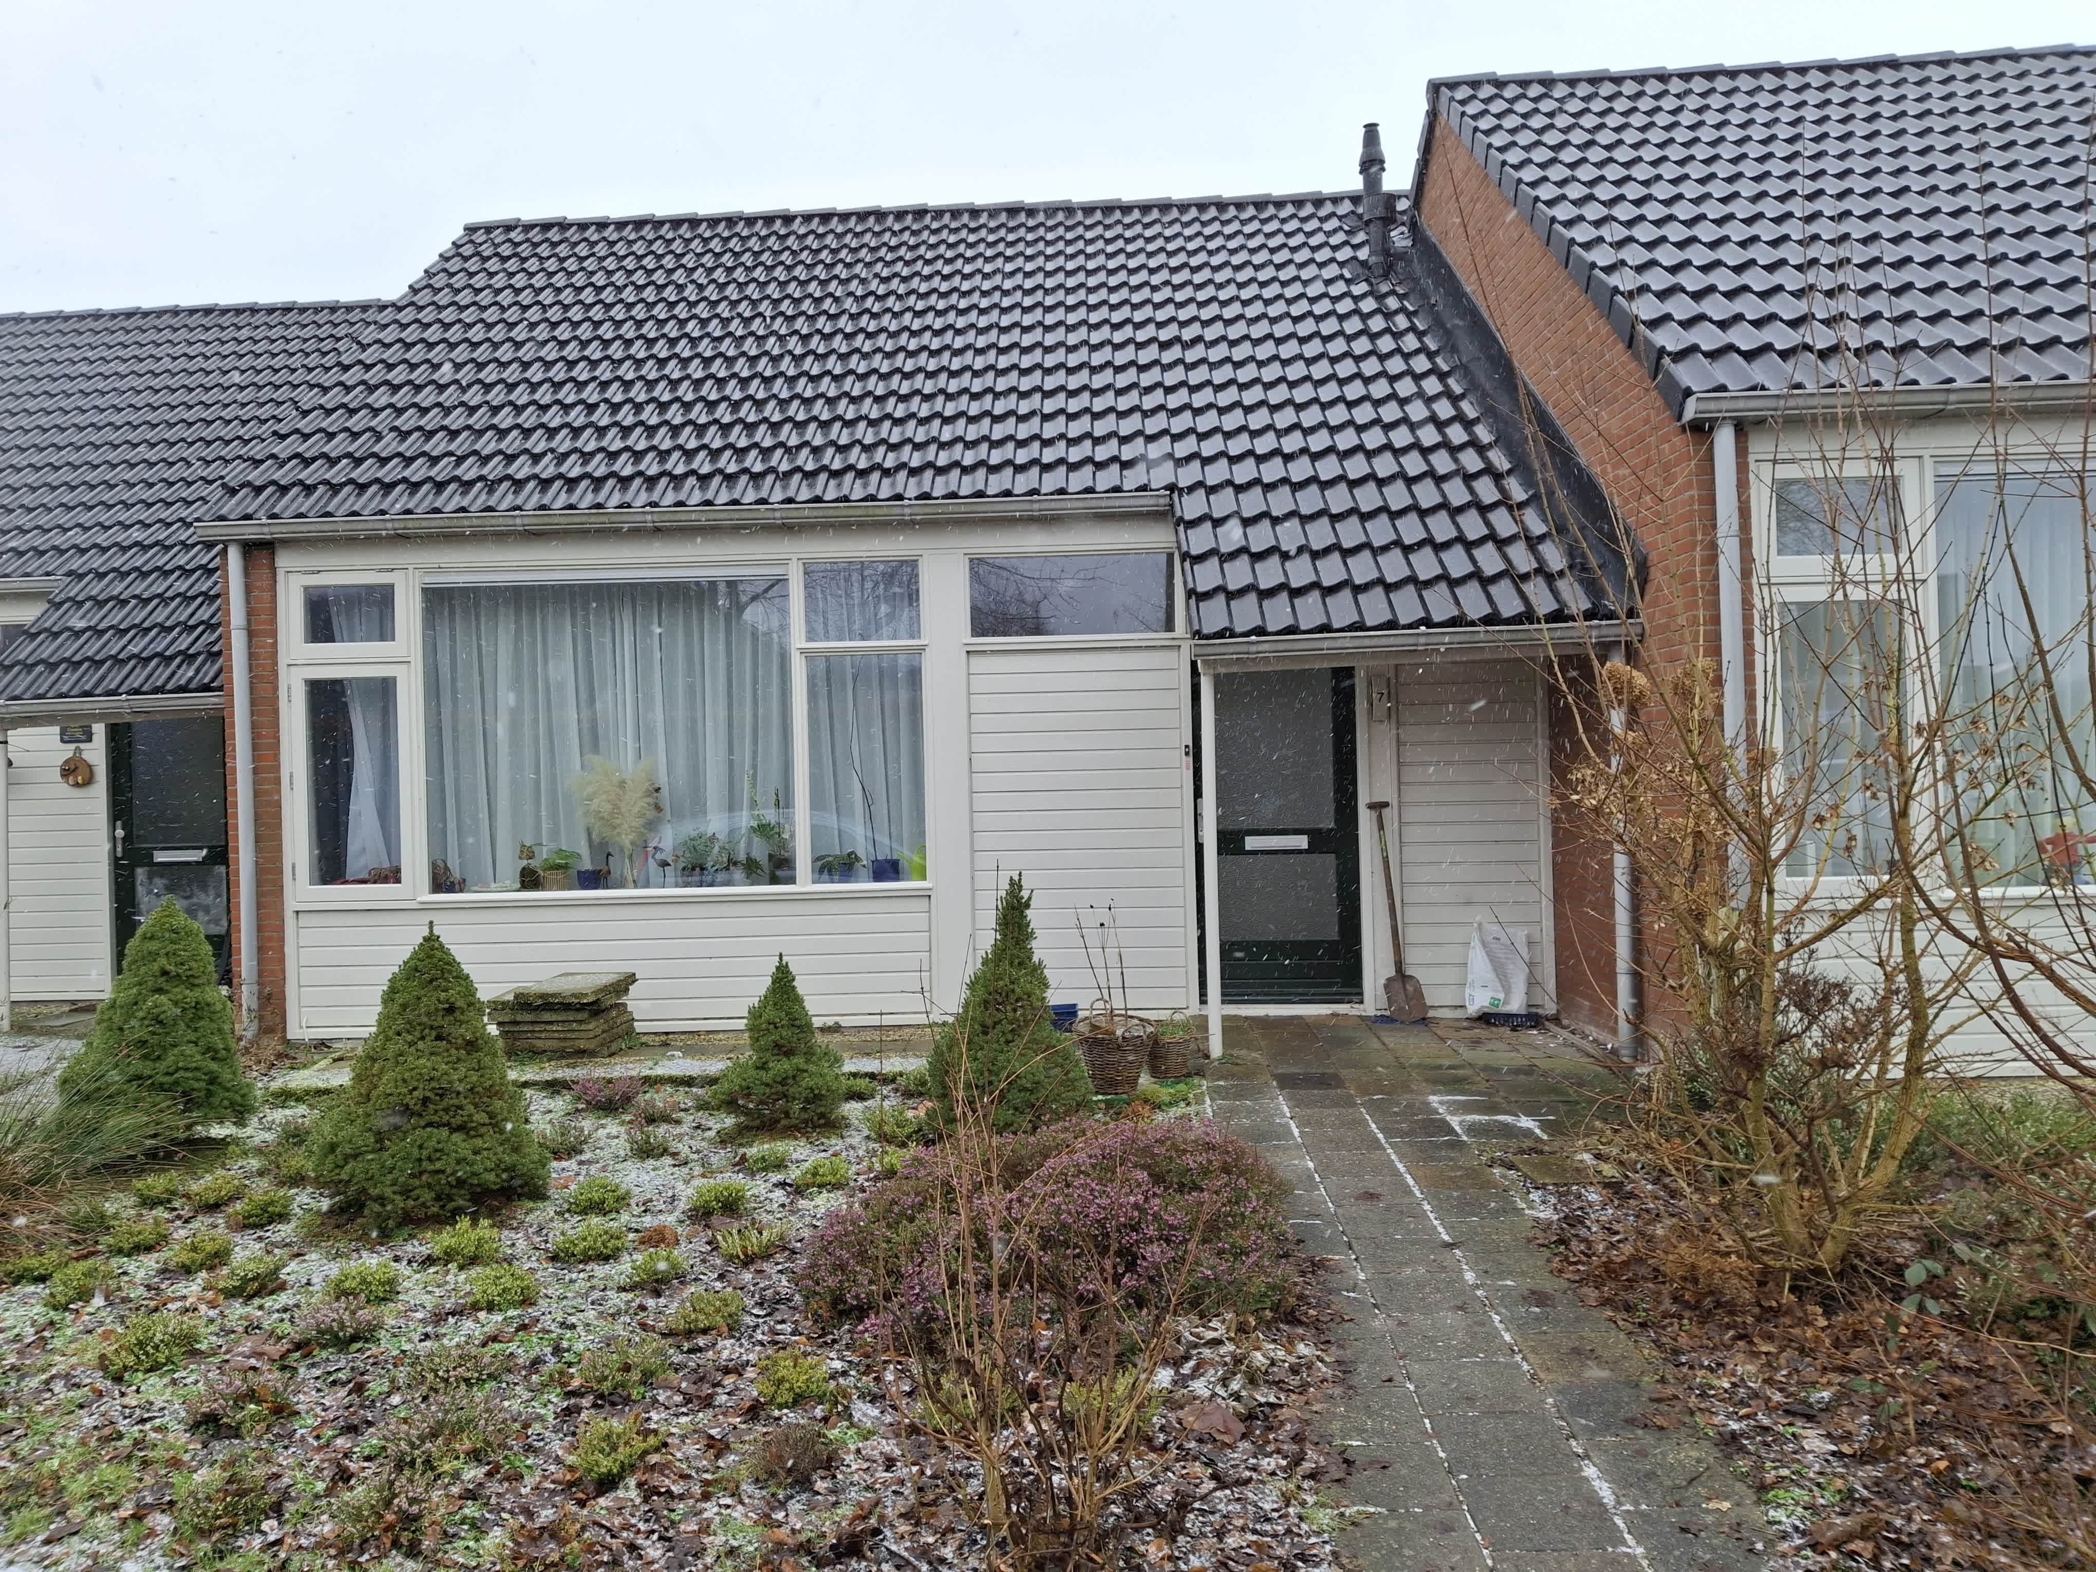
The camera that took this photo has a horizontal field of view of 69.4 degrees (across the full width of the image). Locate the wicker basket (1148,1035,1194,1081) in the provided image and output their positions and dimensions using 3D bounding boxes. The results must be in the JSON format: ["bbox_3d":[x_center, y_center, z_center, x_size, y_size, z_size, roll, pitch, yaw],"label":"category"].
[{"bbox_3d":[0.588,1.241,7.101,0.230,0.220,0.230,-1,1,3],"label":"wicker basket"}]

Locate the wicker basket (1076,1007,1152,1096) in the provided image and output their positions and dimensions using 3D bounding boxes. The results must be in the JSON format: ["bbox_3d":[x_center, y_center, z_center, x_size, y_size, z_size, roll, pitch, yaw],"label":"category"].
[{"bbox_3d":[0.308,1.203,6.885,0.350,0.340,0.350,-1,1,3],"label":"wicker basket"}]

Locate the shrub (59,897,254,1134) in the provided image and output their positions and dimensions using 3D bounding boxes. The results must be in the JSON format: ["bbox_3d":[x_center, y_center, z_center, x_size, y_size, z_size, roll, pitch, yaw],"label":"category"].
[{"bbox_3d":[-4.109,1.001,6.944,0.768,0.987,0.768,-1,1,3],"label":"shrub"}]

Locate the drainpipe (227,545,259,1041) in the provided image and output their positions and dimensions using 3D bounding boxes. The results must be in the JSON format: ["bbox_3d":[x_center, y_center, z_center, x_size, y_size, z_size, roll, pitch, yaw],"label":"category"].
[{"bbox_3d":[-4.408,0.039,8.296,0.082,2.721,0.082,-1,1,3],"label":"drainpipe"}]

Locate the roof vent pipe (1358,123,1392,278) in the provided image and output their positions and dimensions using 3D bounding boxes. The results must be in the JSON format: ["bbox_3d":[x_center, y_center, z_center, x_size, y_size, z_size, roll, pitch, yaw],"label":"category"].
[{"bbox_3d":[2.278,-4.077,10.527,0.190,1.054,0.190,-1,1,3],"label":"roof vent pipe"}]

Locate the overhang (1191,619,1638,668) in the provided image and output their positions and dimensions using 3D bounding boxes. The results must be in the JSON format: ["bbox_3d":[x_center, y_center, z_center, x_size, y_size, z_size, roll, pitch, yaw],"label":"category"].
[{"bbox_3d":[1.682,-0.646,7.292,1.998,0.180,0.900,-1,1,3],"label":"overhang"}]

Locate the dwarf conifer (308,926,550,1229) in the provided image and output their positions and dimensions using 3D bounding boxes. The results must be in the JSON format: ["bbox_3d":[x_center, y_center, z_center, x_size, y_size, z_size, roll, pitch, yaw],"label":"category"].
[{"bbox_3d":[-2.325,1.025,5.649,0.841,1.005,0.841,-1,1,3],"label":"dwarf conifer"}]

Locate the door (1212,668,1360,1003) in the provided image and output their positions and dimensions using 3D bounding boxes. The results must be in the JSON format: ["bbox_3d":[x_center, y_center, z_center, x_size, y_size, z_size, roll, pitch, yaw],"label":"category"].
[{"bbox_3d":[1.248,0.176,8.250,0.878,2.000,0.060,-1,1,3],"label":"door"}]

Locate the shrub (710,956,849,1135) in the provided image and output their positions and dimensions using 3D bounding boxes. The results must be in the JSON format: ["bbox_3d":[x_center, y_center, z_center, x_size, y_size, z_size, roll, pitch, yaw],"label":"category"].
[{"bbox_3d":[-1.172,1.084,6.540,0.599,0.705,0.599,-1,1,3],"label":"shrub"}]

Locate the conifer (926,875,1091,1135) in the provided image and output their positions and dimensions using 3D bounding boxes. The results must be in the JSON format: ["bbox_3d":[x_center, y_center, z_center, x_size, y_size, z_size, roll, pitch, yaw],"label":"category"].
[{"bbox_3d":[-0.176,0.893,6.484,0.701,1.037,0.701,-1,1,3],"label":"conifer"}]

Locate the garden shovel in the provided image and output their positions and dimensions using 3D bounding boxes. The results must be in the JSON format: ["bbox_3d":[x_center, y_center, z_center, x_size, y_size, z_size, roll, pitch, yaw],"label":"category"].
[{"bbox_3d":[1.822,0.662,8.012,0.230,1.173,0.120,-6,-8,3],"label":"garden shovel"}]

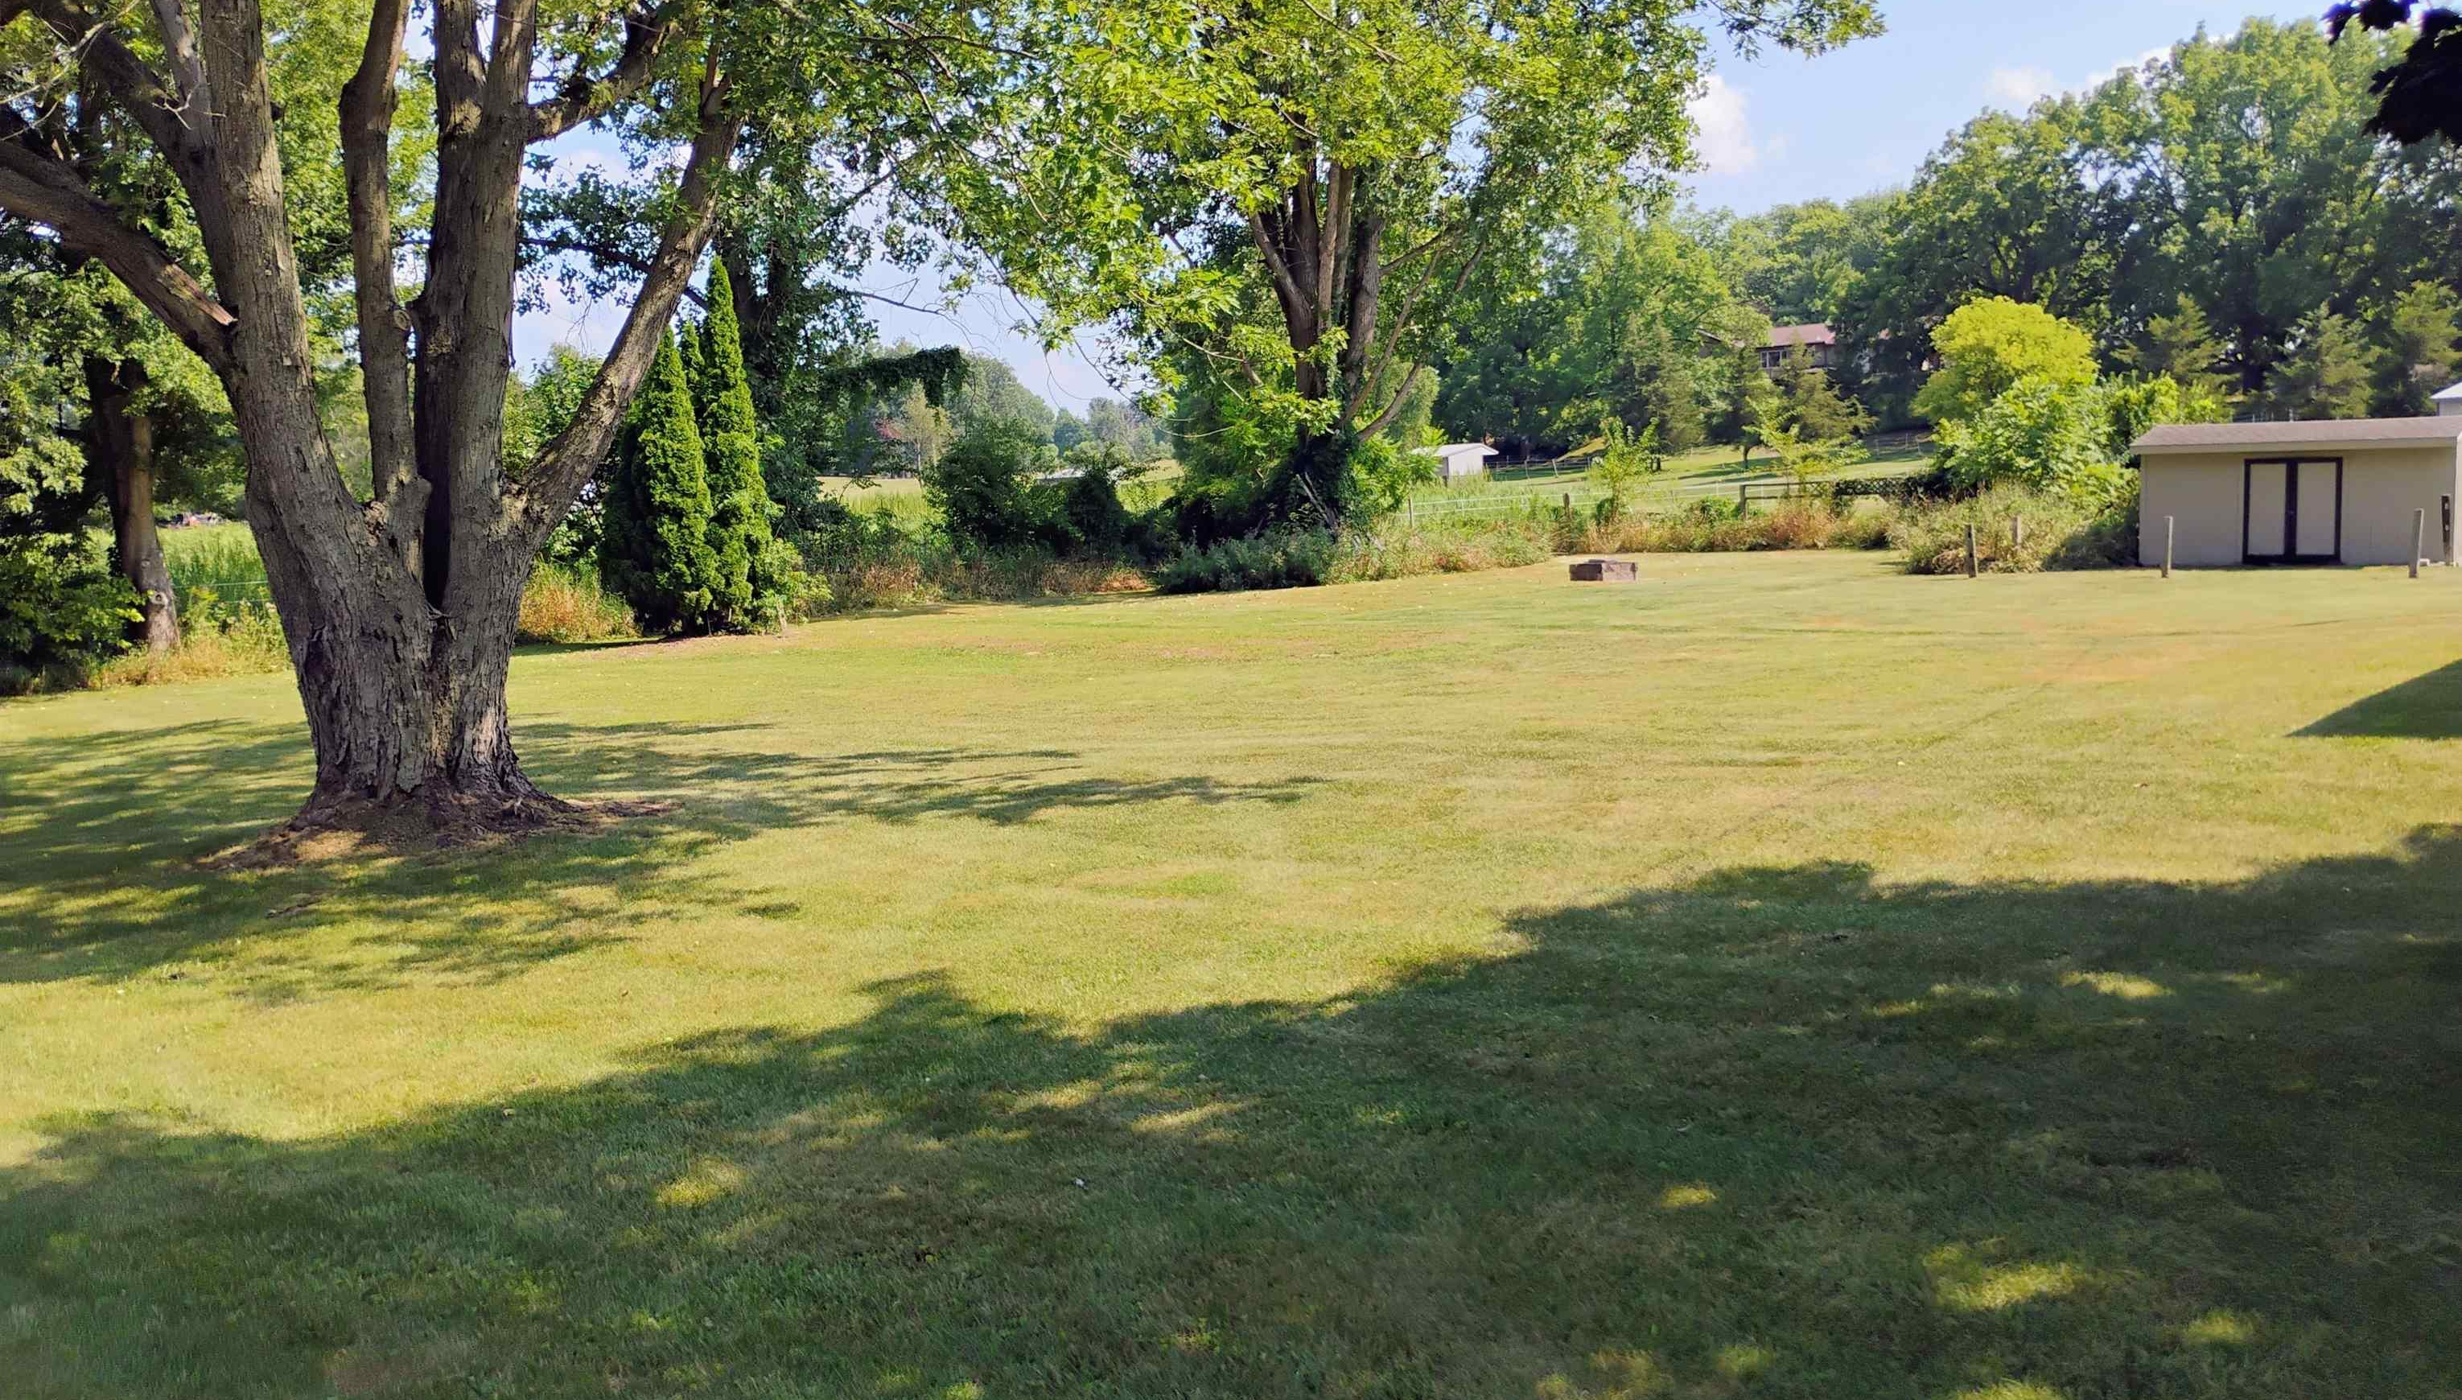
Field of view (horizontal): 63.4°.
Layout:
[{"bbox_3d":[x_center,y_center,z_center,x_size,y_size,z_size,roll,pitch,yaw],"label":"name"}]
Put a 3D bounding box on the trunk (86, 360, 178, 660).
[{"bbox_3d":[-10.453,-1.841,19.000,0.580,2.900,0.580,-6,8,-28],"label":"trunk"}]

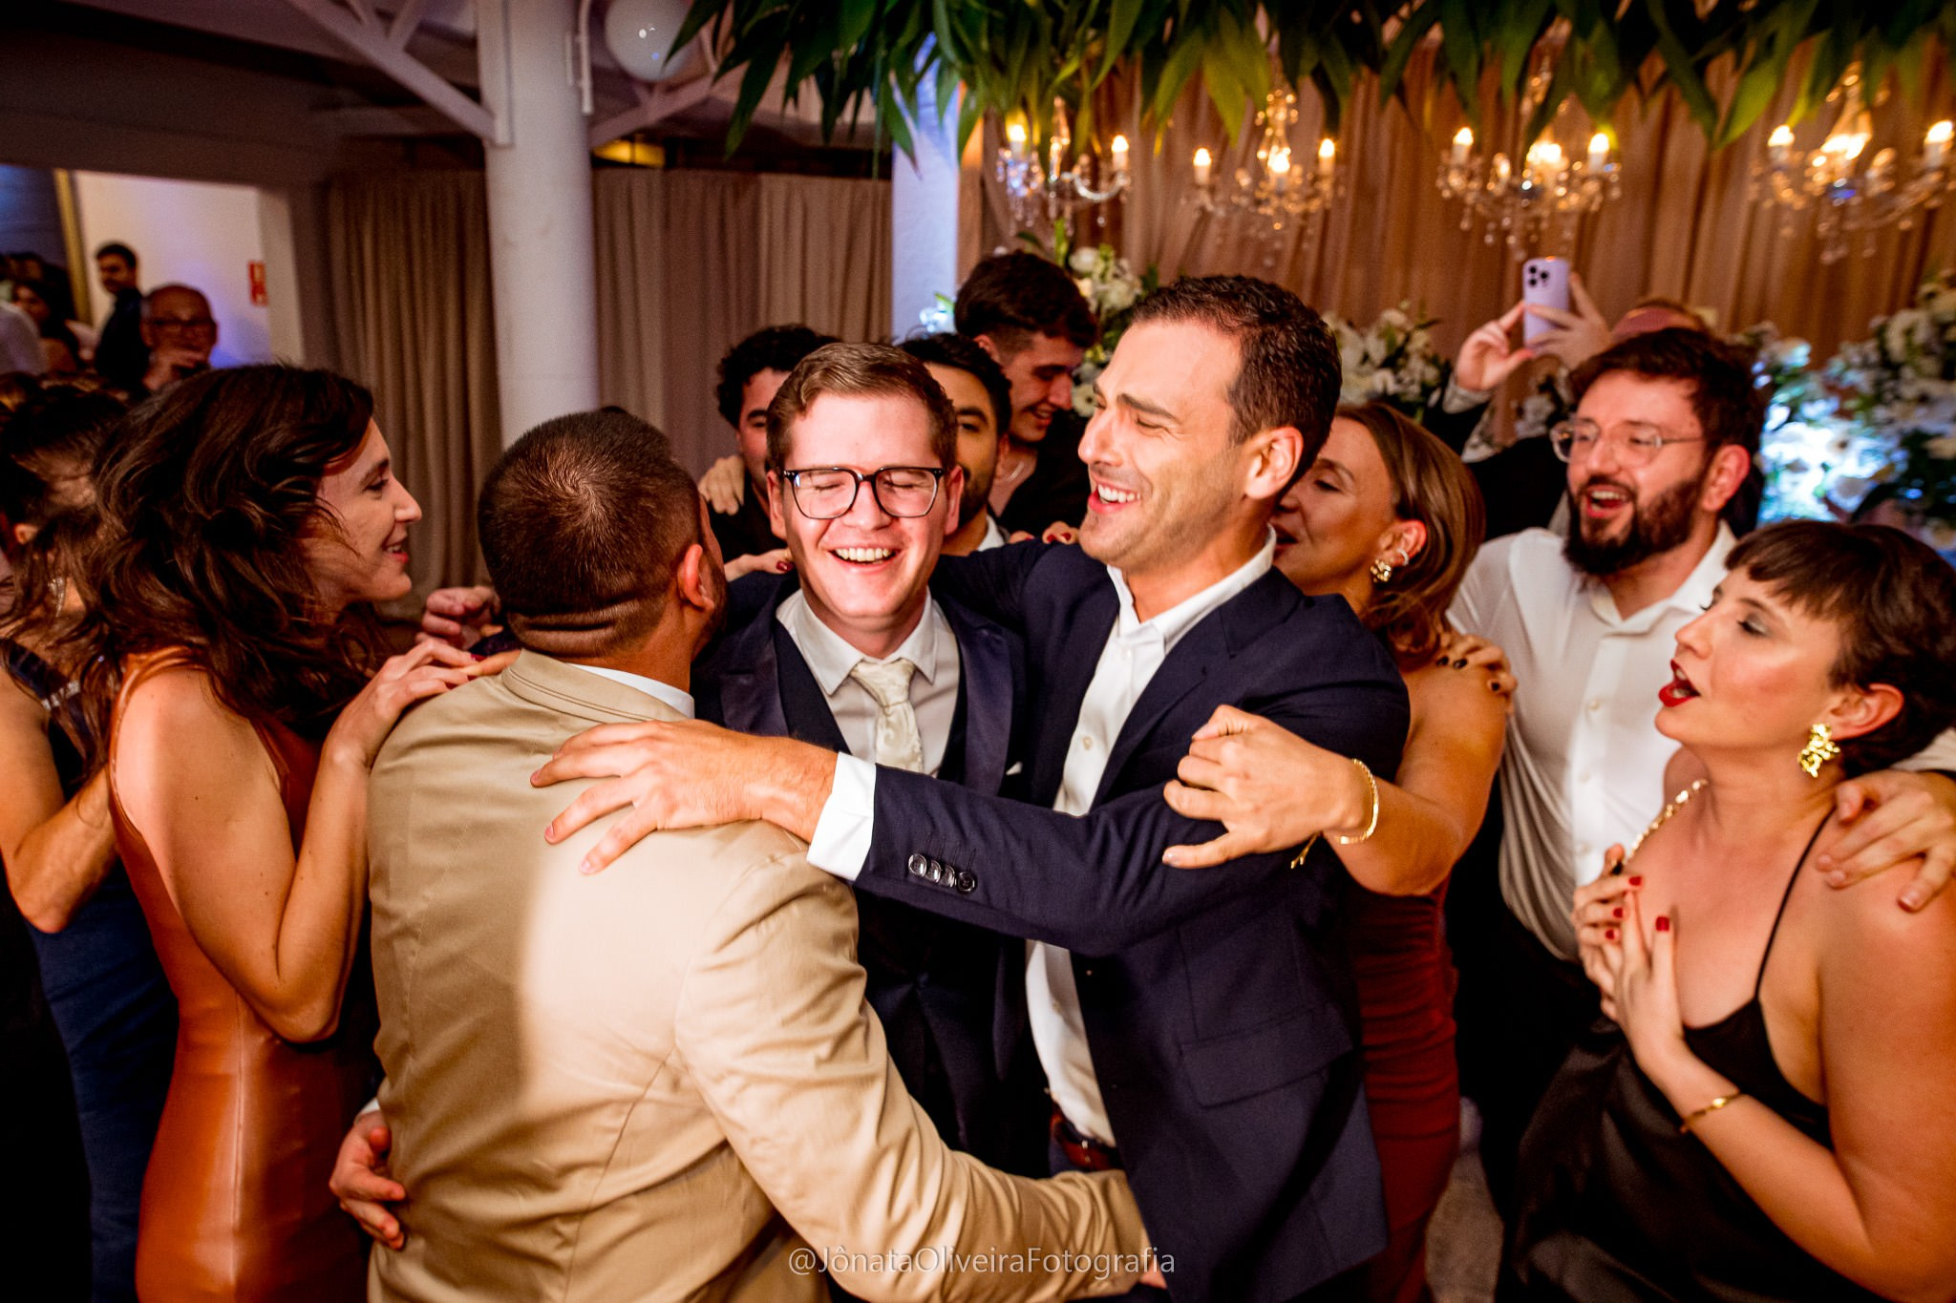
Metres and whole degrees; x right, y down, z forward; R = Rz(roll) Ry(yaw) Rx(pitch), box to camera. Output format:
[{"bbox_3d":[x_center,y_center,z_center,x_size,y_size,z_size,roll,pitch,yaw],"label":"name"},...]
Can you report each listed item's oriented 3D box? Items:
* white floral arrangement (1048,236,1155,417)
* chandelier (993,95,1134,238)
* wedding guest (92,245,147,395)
[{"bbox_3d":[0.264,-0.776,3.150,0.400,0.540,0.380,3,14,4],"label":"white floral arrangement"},{"bbox_3d":[0.215,-1.238,3.300,0.370,0.360,0.370,3,14,3],"label":"chandelier"},{"bbox_3d":[-3.760,-0.931,5.913,0.340,1.760,0.520,-11,19,-43],"label":"wedding guest"}]

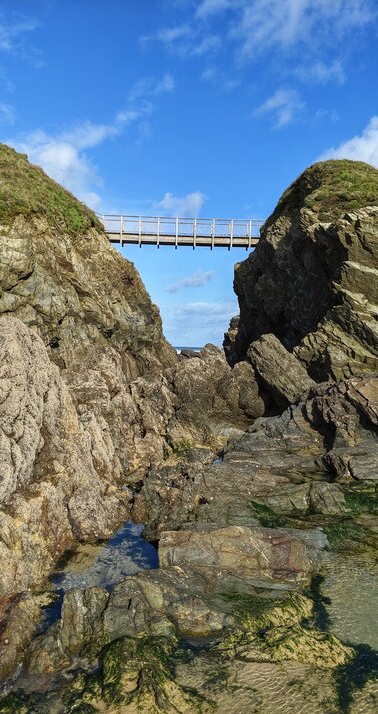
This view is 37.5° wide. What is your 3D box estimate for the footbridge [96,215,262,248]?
[{"bbox_3d":[-0.178,-8.288,37.459,11.400,1.900,1.470,1,1,-3],"label":"footbridge"}]

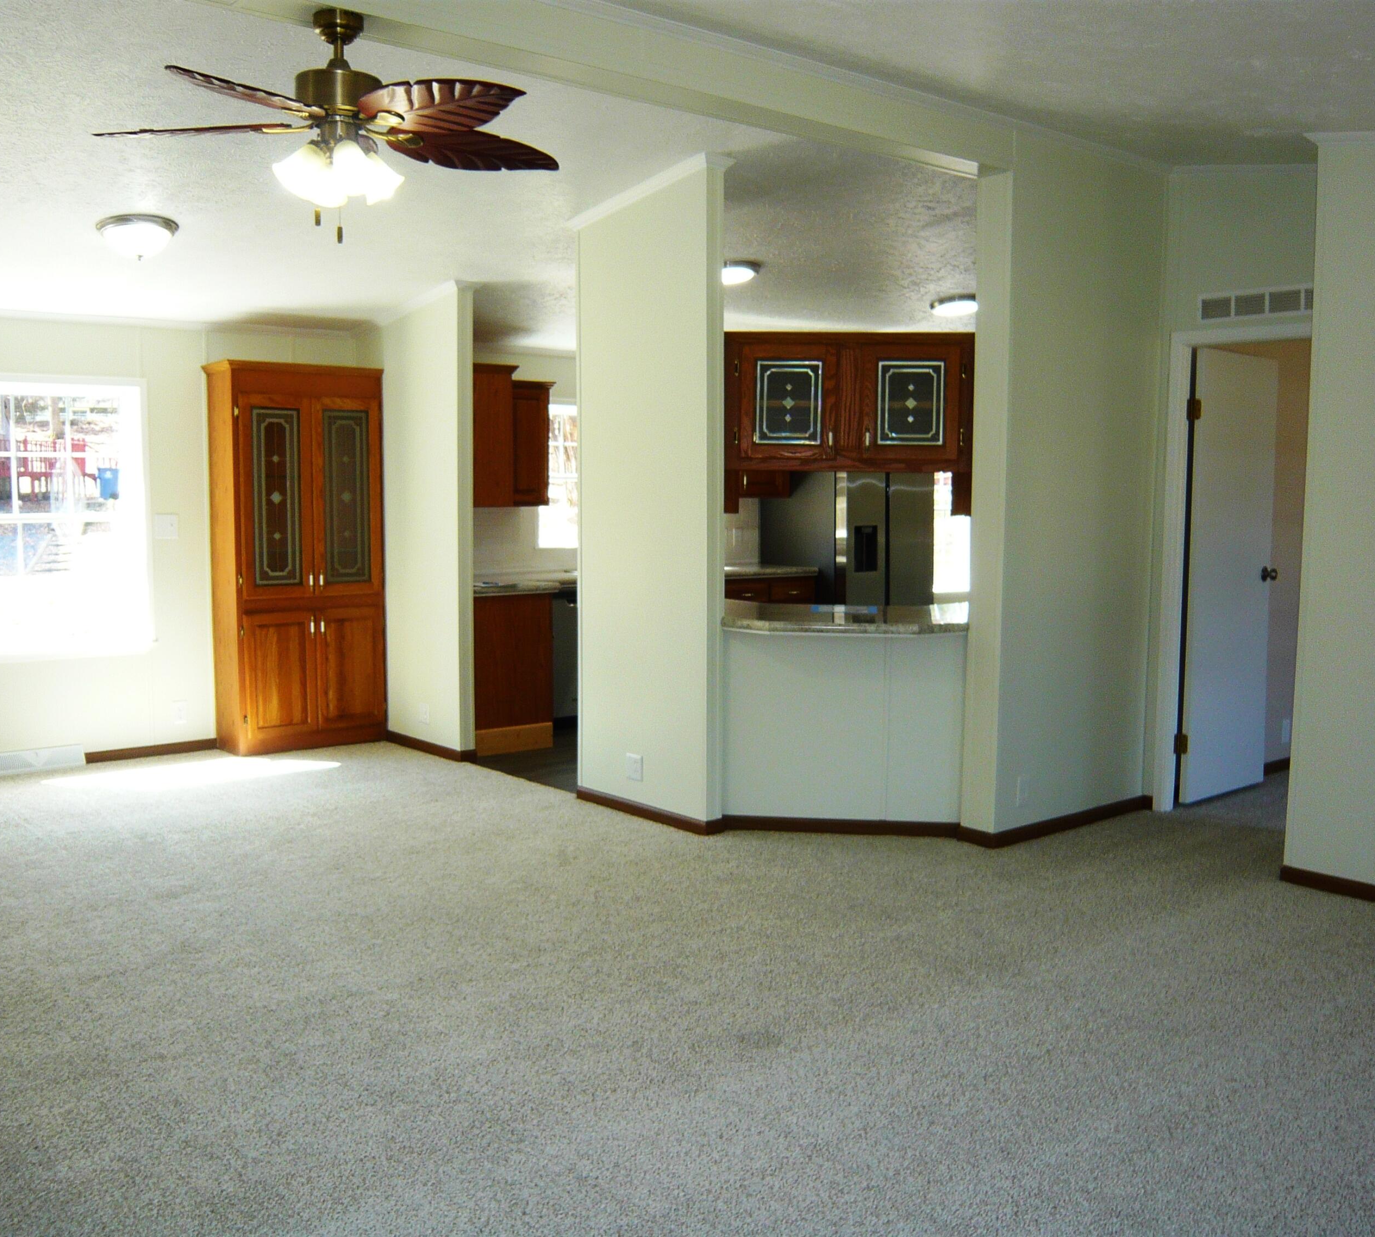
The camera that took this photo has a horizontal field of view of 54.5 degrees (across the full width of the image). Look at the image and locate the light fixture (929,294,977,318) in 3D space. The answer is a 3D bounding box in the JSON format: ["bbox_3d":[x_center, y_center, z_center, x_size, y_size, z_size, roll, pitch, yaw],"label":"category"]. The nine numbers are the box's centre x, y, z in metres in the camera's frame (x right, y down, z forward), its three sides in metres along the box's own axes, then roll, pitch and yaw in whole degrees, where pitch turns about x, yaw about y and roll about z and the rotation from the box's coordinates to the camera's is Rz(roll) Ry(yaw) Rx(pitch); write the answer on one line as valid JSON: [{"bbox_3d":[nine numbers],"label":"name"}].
[{"bbox_3d":[1.626,-1.877,8.000,0.330,0.110,0.330,0,5,0],"label":"light fixture"}]

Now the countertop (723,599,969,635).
[{"bbox_3d":[0.669,0.004,5.671,1.150,0.045,1.000,1,5,7],"label":"countertop"}]

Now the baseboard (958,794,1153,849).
[{"bbox_3d":[1.597,0.863,5.773,1.093,0.062,0.173,-4,7,-39],"label":"baseboard"}]

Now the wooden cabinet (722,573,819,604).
[{"bbox_3d":[0.370,0.116,9.399,0.880,0.860,0.600,-4,7,-40],"label":"wooden cabinet"}]

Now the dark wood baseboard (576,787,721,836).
[{"bbox_3d":[-0.176,0.829,5.861,0.110,0.062,0.925,-4,7,-40],"label":"dark wood baseboard"}]

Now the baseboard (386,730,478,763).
[{"bbox_3d":[-1.427,0.699,7.382,0.102,0.059,0.814,-4,7,-39],"label":"baseboard"}]

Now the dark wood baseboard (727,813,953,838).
[{"bbox_3d":[0.626,0.863,5.509,0.956,0.062,0.014,1,5,7],"label":"dark wood baseboard"}]

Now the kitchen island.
[{"bbox_3d":[0.667,0.425,5.709,1.100,0.900,1.000,1,5,7],"label":"kitchen island"}]

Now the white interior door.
[{"bbox_3d":[2.540,-0.195,6.221,0.731,2.035,0.038,-4,7,-41],"label":"white interior door"}]

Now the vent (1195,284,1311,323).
[{"bbox_3d":[2.394,-1.298,5.487,0.024,0.106,0.620,-4,7,-39],"label":"vent"}]

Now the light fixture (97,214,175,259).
[{"bbox_3d":[-2.274,-1.556,5.535,0.345,0.140,0.345,-4,-2,-39],"label":"light fixture"}]

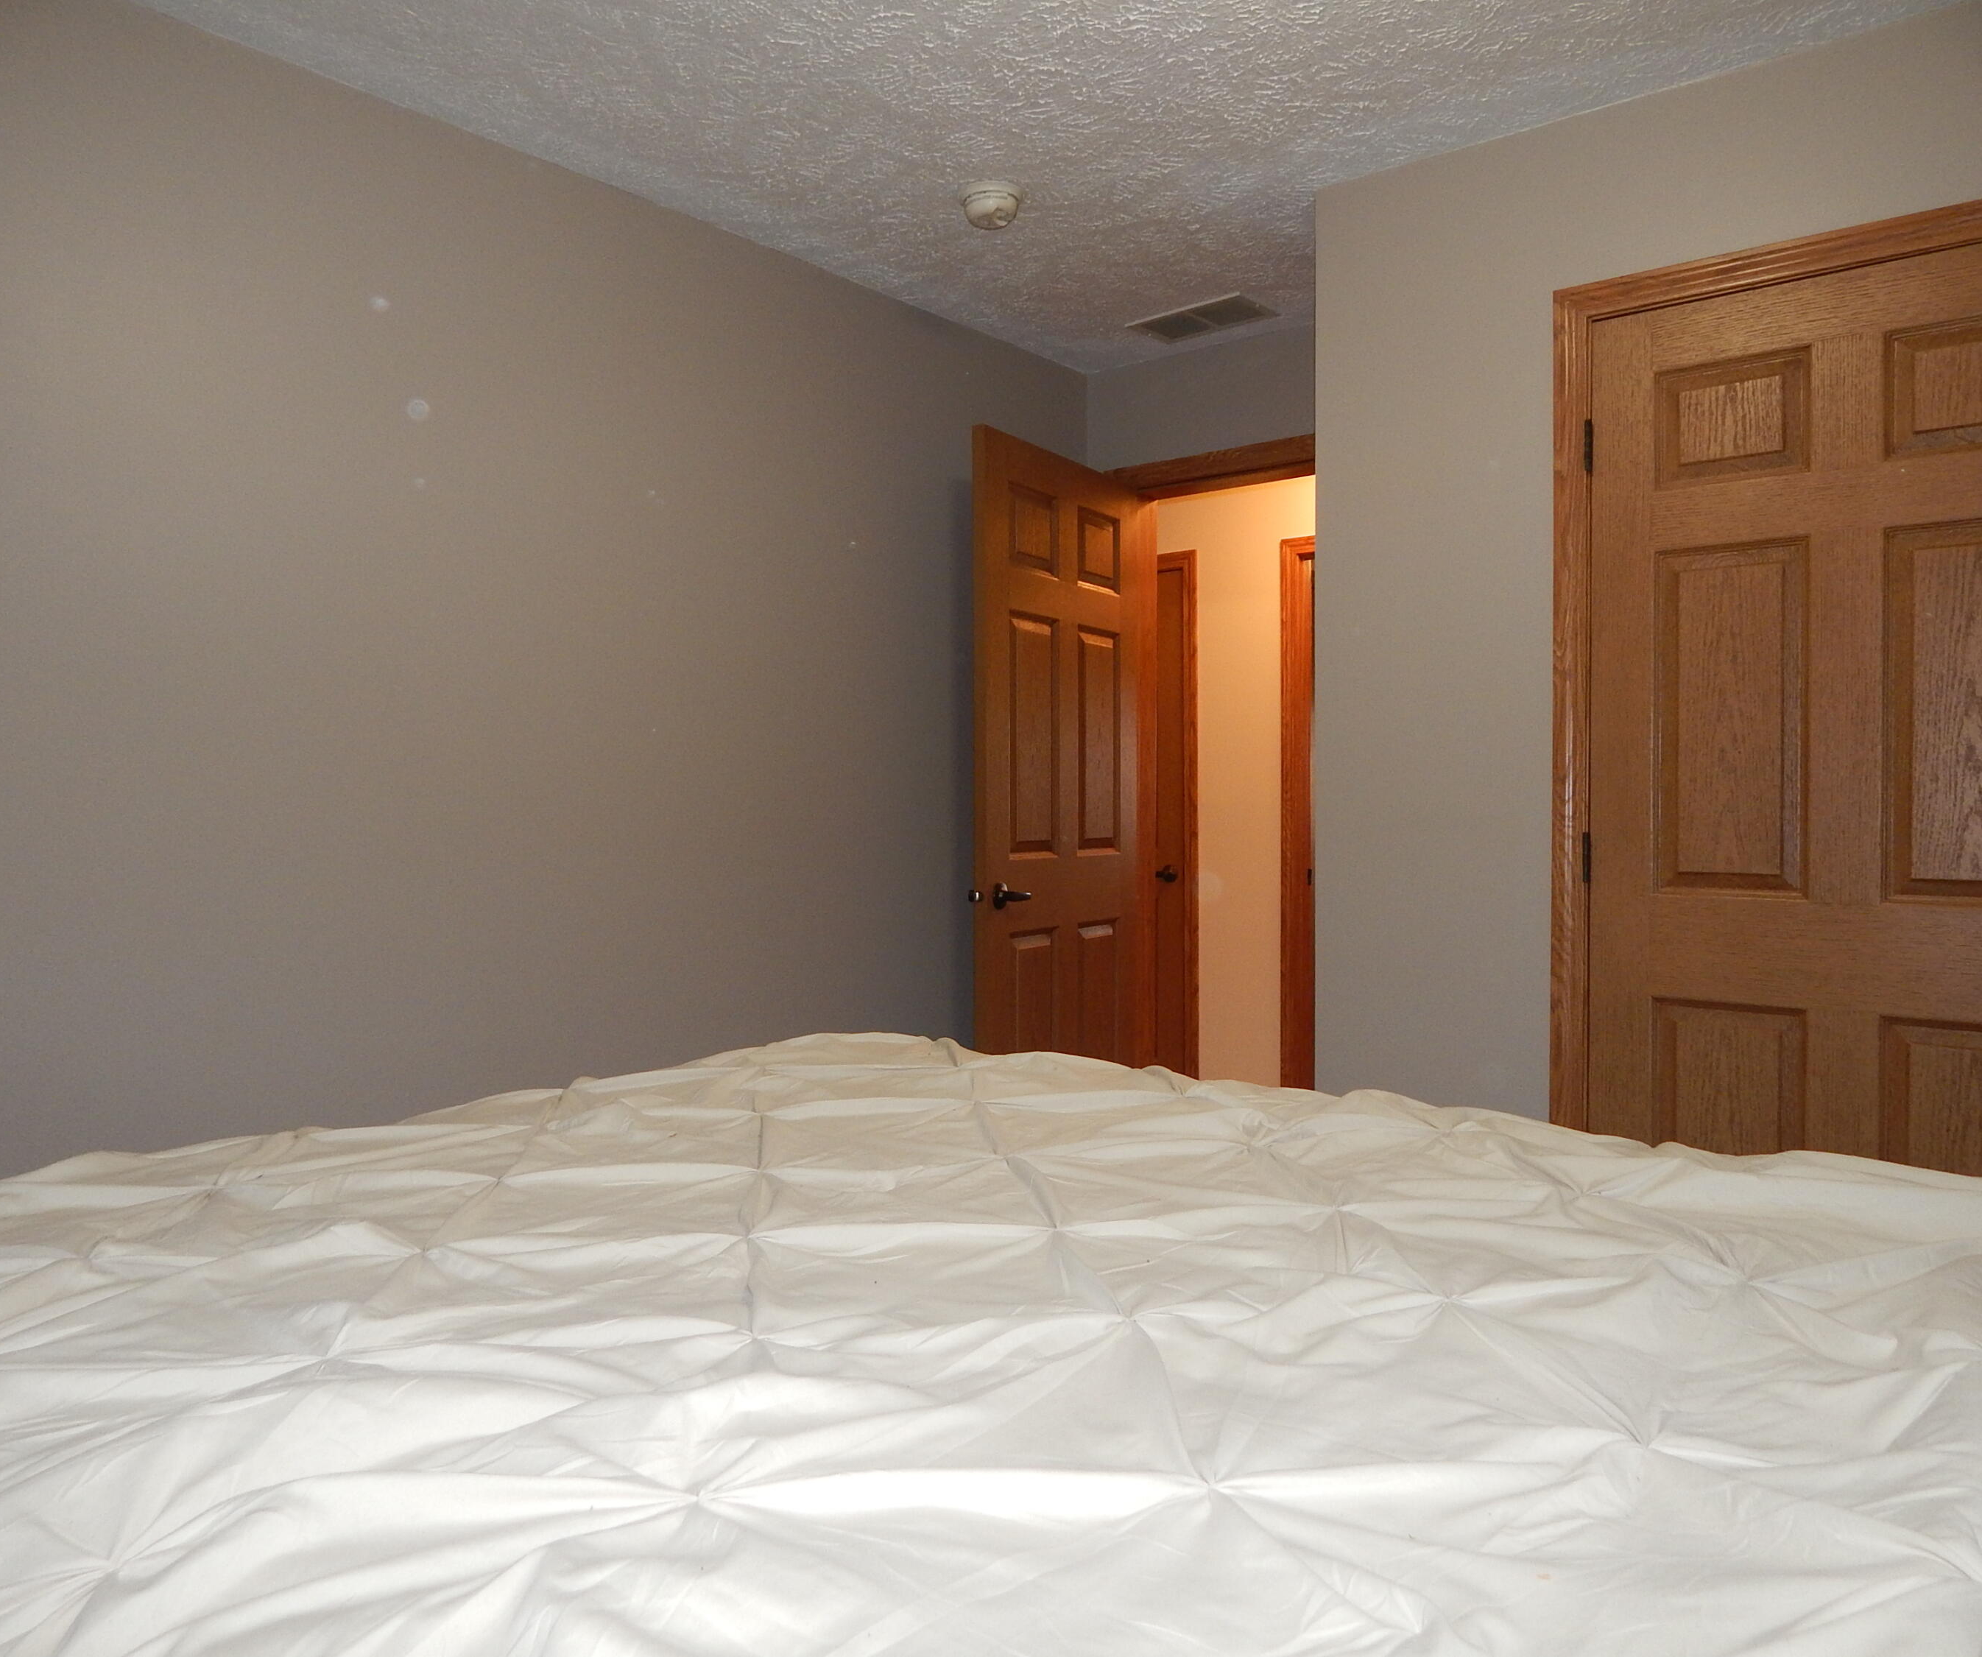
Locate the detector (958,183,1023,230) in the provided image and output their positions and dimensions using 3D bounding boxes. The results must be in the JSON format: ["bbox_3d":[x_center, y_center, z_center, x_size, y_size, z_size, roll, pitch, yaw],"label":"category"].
[{"bbox_3d":[0.002,-1.280,2.898,0.133,0.054,0.133,0,2,0],"label":"detector"}]

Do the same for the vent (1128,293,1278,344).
[{"bbox_3d":[0.555,-1.328,3.679,0.357,0.014,0.192,1,2,43],"label":"vent"}]

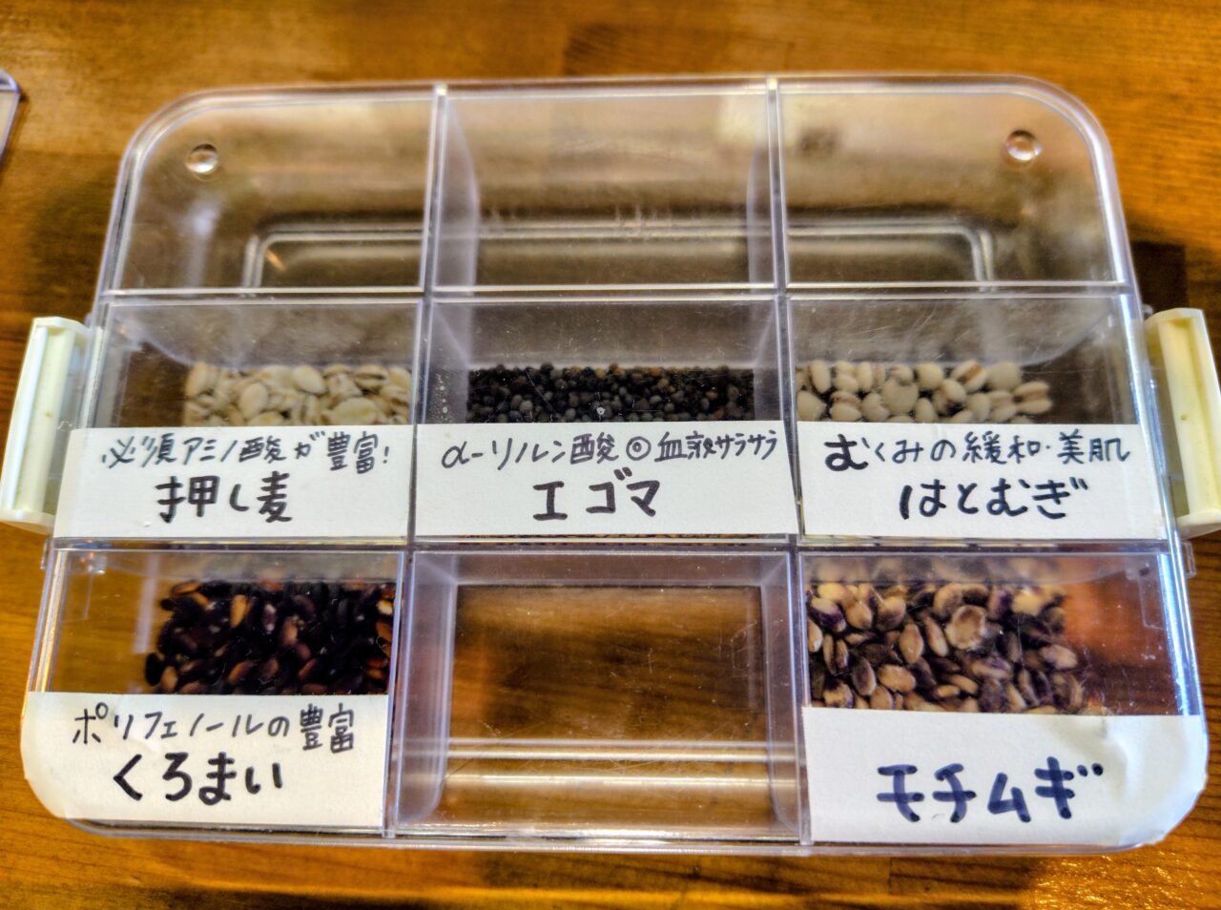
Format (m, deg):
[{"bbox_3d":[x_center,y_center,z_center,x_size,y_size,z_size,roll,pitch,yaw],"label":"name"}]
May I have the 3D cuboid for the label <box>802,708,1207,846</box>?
[{"bbox_3d":[0.057,0.046,0.117,0.058,0.003,0.018,0,75,2],"label":"label"}]

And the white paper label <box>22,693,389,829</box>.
[{"bbox_3d":[-0.061,0.045,0.121,0.056,0.003,0.018,0,75,2],"label":"white paper label"}]

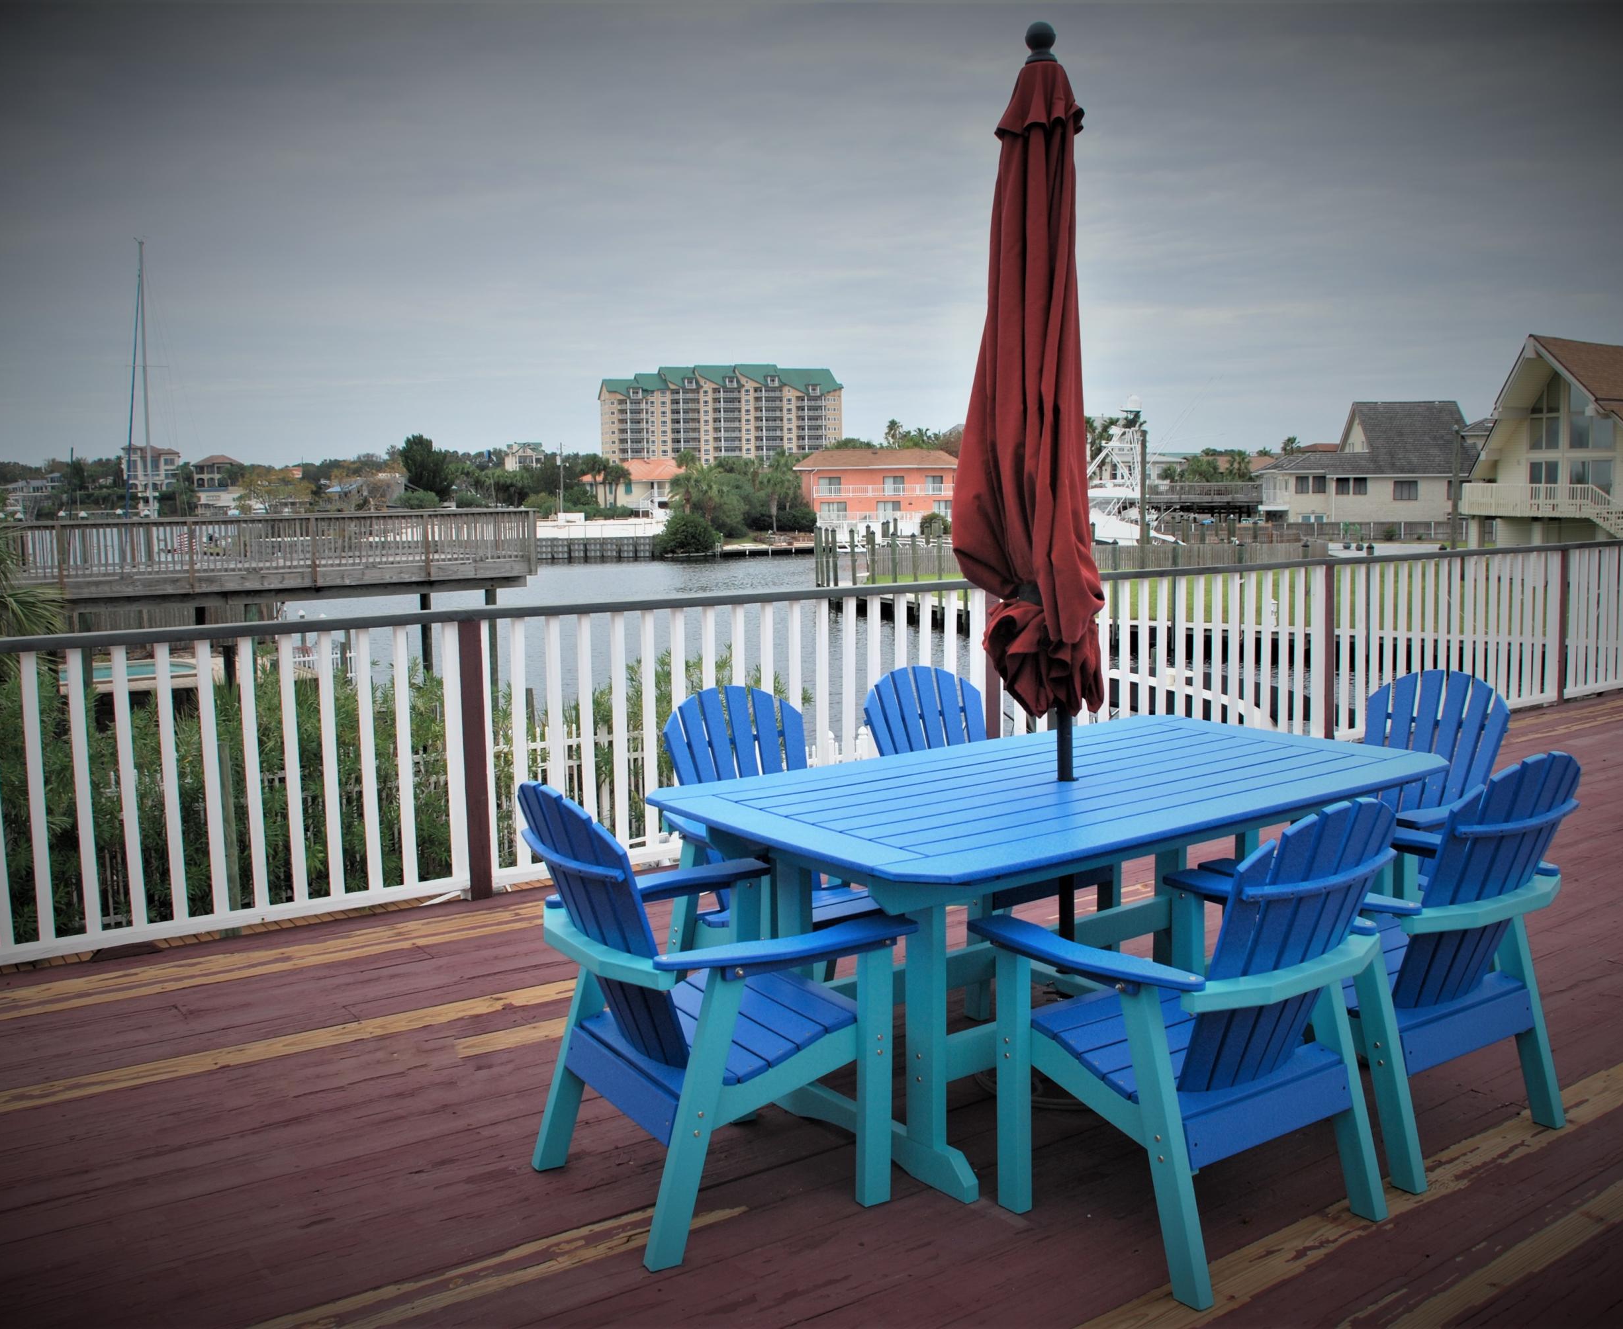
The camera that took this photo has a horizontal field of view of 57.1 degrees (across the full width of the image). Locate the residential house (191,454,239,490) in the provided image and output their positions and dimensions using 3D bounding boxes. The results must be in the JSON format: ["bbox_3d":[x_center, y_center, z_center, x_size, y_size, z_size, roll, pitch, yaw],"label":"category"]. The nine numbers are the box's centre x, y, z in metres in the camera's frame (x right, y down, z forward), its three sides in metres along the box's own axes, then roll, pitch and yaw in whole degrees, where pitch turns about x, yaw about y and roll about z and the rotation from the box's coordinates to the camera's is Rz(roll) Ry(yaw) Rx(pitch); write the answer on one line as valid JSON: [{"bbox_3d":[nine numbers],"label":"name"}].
[{"bbox_3d":[-157.885,-50.889,397.186,13.500,9.300,12.000,-3,7,-18],"label":"residential house"}]

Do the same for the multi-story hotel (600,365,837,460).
[{"bbox_3d":[-27.545,-68.399,451.076,73.000,41.700,22.000,-2,6,-5],"label":"multi-story hotel"}]

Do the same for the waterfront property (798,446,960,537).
[{"bbox_3d":[6.820,-18.236,158.367,16.500,8.900,11.000,-2,7,-11],"label":"waterfront property"}]

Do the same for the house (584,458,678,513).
[{"bbox_3d":[-23.895,-24.086,203.516,14.000,7.400,11.000,-2,6,-5],"label":"house"}]

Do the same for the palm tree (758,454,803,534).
[{"bbox_3d":[-3.289,-16.773,147.040,4.500,7.700,4.500,-1,6,0],"label":"palm tree"}]

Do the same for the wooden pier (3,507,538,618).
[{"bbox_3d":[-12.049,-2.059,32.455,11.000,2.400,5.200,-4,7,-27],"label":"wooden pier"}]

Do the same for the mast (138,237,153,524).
[{"bbox_3d":[-26.312,-9.577,59.246,0.200,14.200,0.200,1,6,0],"label":"mast"}]

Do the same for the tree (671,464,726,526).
[{"bbox_3d":[-11.093,-16.362,145.058,5.200,6.100,5.200,-1,6,0],"label":"tree"}]

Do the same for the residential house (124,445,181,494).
[{"bbox_3d":[-175.250,-51.783,398.007,14.800,12.900,13.000,-3,7,-18],"label":"residential house"}]

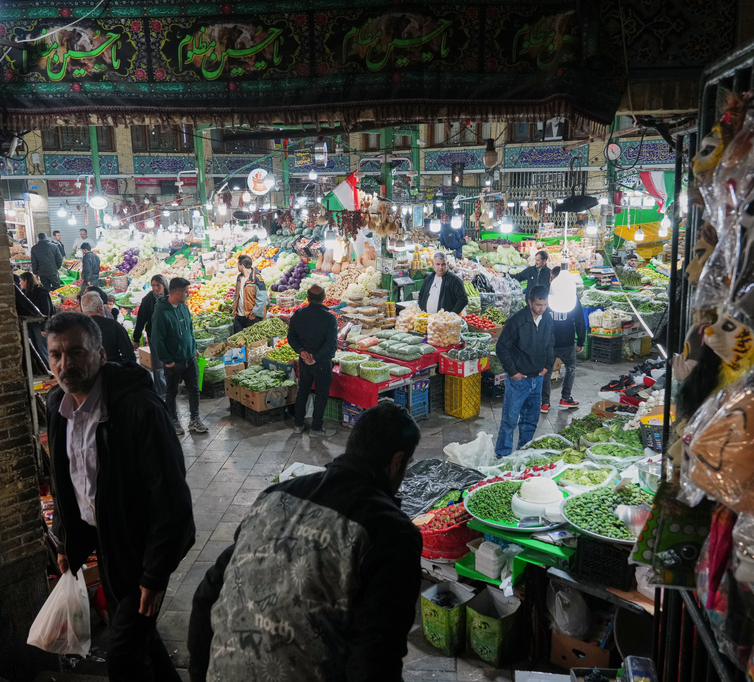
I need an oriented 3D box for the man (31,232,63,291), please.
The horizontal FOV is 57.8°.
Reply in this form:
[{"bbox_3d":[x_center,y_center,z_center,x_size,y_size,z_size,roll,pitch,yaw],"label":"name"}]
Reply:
[{"bbox_3d":[-6.728,-1.335,14.085,0.580,1.750,0.380,-3,13,-14],"label":"man"}]

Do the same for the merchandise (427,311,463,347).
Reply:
[{"bbox_3d":[0.858,-0.142,8.726,0.420,0.370,0.400,1,13,8],"label":"merchandise"}]

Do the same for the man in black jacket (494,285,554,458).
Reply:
[{"bbox_3d":[1.402,0.312,6.651,0.520,1.730,0.360,-7,14,-26],"label":"man in black jacket"}]

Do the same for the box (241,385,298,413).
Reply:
[{"bbox_3d":[-1.295,0.639,8.166,0.518,0.223,0.412,-10,16,-39],"label":"box"}]

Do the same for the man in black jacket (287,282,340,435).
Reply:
[{"bbox_3d":[-0.700,0.208,7.548,0.530,1.670,0.360,2,12,12],"label":"man in black jacket"}]

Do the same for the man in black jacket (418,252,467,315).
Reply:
[{"bbox_3d":[0.848,-0.295,9.105,0.620,1.750,0.380,5,13,23],"label":"man in black jacket"}]

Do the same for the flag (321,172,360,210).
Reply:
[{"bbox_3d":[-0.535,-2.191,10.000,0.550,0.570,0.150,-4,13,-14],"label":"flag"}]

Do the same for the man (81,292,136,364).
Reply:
[{"bbox_3d":[-2.599,0.366,6.700,0.540,1.700,0.340,-3,13,-8],"label":"man"}]

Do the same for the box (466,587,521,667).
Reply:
[{"bbox_3d":[0.678,1.669,3.991,0.224,0.303,0.237,10,16,39],"label":"box"}]

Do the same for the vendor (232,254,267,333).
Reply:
[{"bbox_3d":[-1.766,-0.329,9.585,0.520,1.750,0.360,9,15,37],"label":"vendor"}]

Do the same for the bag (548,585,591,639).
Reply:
[{"bbox_3d":[1.095,1.532,3.880,0.245,0.270,0.210,8,15,35],"label":"bag"}]

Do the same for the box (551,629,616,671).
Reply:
[{"bbox_3d":[1.233,1.702,3.908,0.320,0.212,0.400,8,15,35],"label":"box"}]

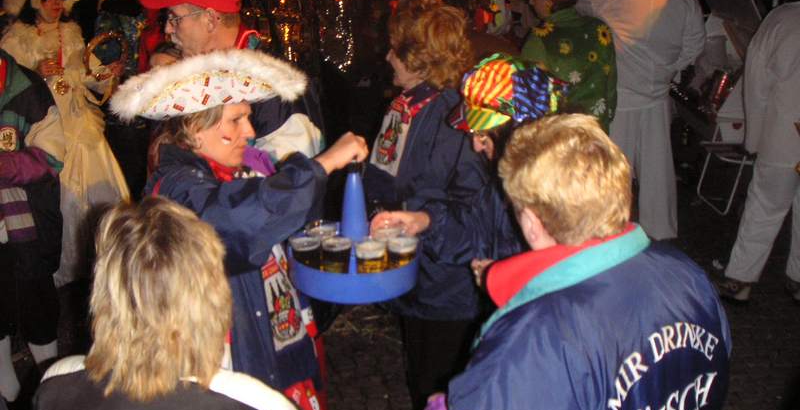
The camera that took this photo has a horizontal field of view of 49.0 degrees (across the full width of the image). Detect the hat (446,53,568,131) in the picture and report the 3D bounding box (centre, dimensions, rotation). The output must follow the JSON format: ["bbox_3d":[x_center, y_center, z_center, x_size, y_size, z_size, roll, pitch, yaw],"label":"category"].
[{"bbox_3d":[0.226,-0.240,1.860,0.270,0.165,0.200,-27,30,-30],"label":"hat"}]

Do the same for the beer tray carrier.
[{"bbox_3d":[-0.112,0.054,2.120,0.310,0.280,0.310,0,19,0],"label":"beer tray carrier"}]

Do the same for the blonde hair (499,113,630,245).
[{"bbox_3d":[0.268,-0.044,1.420,0.190,0.220,0.220,-15,19,-38],"label":"blonde hair"}]

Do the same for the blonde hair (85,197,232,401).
[{"bbox_3d":[-0.377,0.141,1.370,0.220,0.310,0.230,3,19,9],"label":"blonde hair"}]

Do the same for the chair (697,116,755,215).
[{"bbox_3d":[2.380,-0.367,6.014,0.500,0.780,0.470,0,19,0],"label":"chair"}]

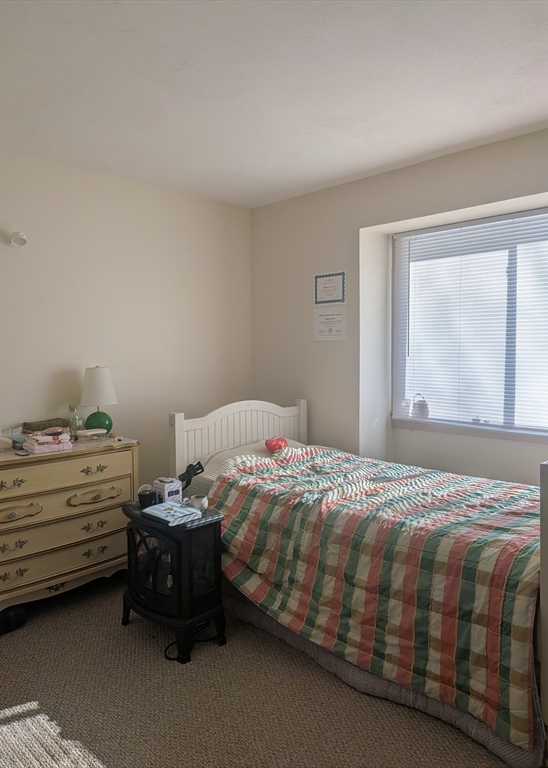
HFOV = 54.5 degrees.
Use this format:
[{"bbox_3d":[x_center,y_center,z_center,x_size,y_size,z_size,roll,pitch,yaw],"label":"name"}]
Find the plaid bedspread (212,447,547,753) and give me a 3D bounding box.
[{"bbox_3d":[0.578,0.787,2.617,1.650,0.640,1.050,3,6,44],"label":"plaid bedspread"}]

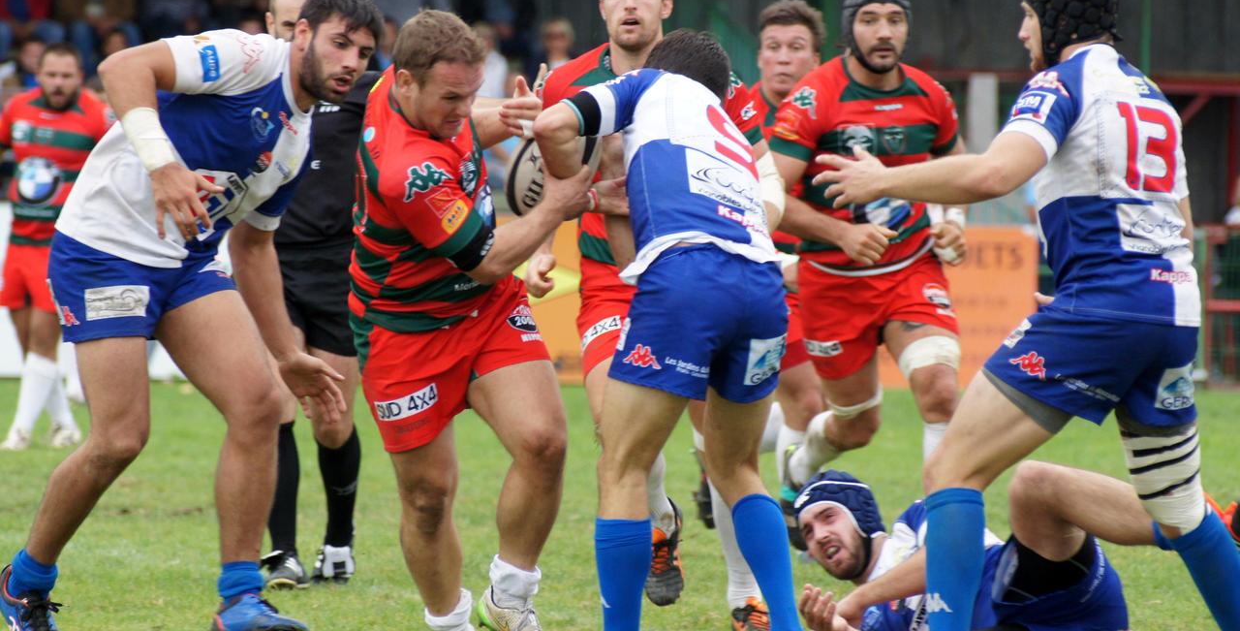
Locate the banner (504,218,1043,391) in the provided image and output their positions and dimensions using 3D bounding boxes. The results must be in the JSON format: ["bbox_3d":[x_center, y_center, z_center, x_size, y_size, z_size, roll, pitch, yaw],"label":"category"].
[{"bbox_3d":[0.803,-0.066,54.000,2.800,0.890,0.060,0,1,0],"label":"banner"}]

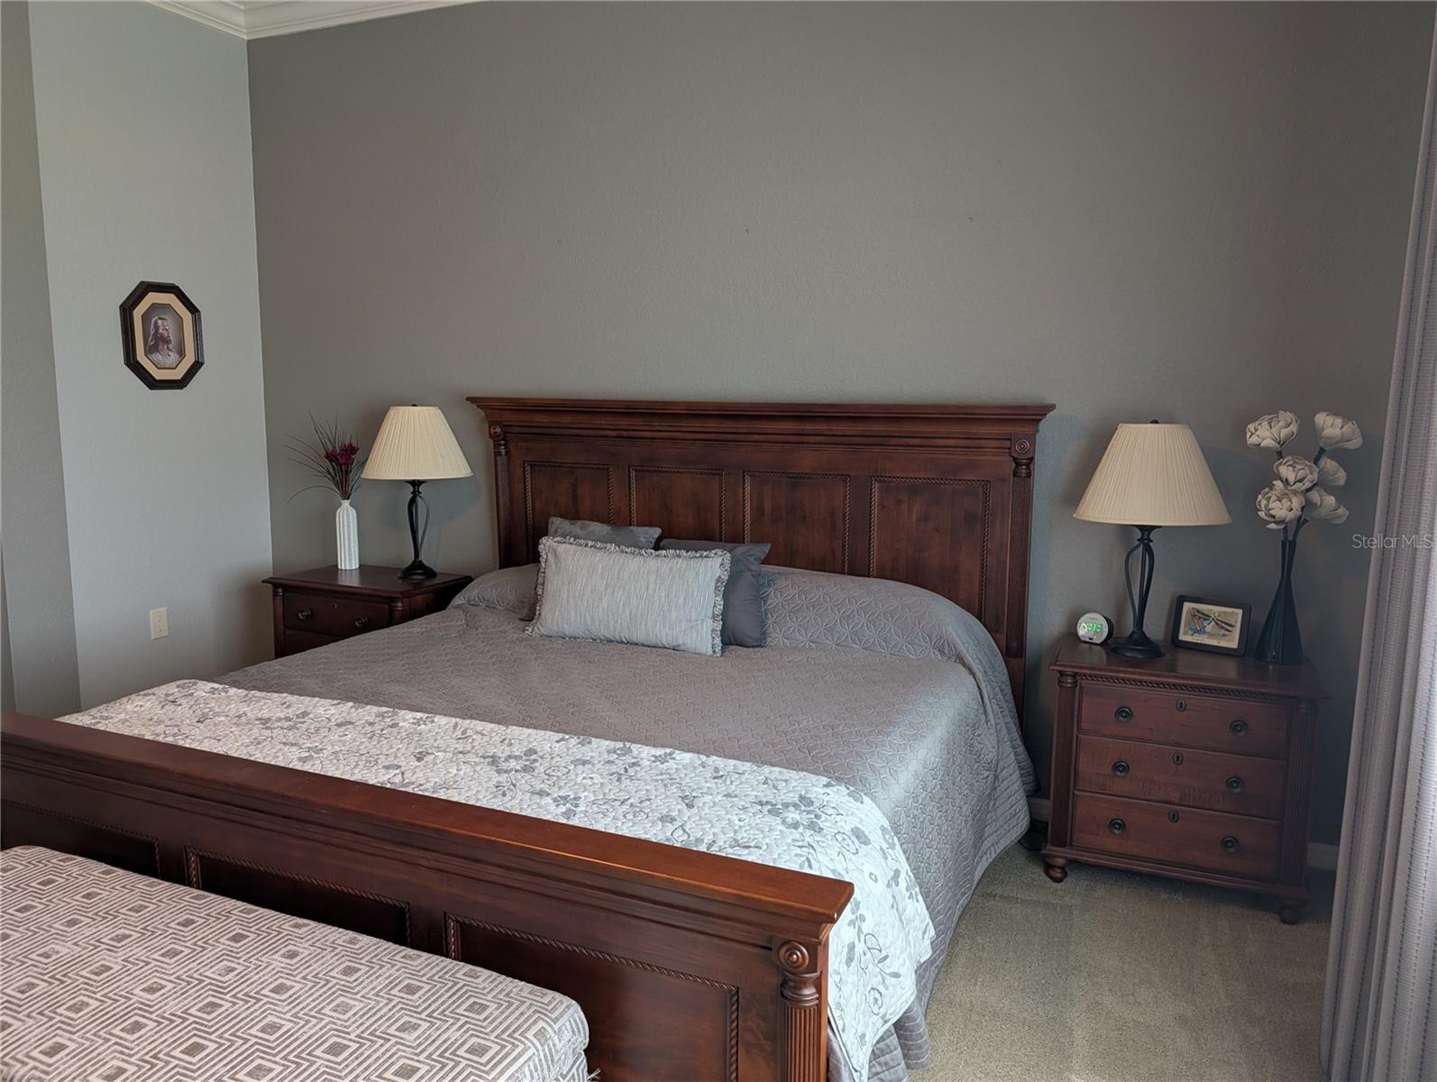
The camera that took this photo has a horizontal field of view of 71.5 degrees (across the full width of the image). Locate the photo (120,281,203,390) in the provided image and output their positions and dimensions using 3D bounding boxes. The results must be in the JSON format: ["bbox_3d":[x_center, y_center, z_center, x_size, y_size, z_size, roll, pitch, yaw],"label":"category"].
[{"bbox_3d":[-2.184,-0.801,3.936,0.030,0.410,0.350,4,8,22],"label":"photo"}]

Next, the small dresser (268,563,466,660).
[{"bbox_3d":[-1.384,0.465,4.017,0.685,0.650,0.460,4,8,22],"label":"small dresser"}]

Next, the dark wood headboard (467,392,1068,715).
[{"bbox_3d":[0.042,0.191,3.577,2.140,1.366,0.130,4,8,22],"label":"dark wood headboard"}]

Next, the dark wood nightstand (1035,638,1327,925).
[{"bbox_3d":[1.318,0.666,2.898,0.685,0.647,0.460,4,8,22],"label":"dark wood nightstand"}]

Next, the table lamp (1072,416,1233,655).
[{"bbox_3d":[1.245,-0.005,2.907,0.415,0.682,0.415,4,8,22],"label":"table lamp"}]

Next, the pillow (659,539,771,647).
[{"bbox_3d":[-0.019,0.157,2.998,0.360,0.340,0.140,3,-13,12],"label":"pillow"}]

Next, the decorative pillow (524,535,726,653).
[{"bbox_3d":[-0.272,0.158,2.954,0.616,0.297,0.130,3,-12,17],"label":"decorative pillow"}]

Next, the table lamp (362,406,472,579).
[{"bbox_3d":[-1.183,-0.192,3.906,0.415,0.675,0.415,4,8,22],"label":"table lamp"}]

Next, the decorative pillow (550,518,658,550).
[{"bbox_3d":[-0.396,0.113,3.237,0.410,0.370,0.130,3,-16,17],"label":"decorative pillow"}]

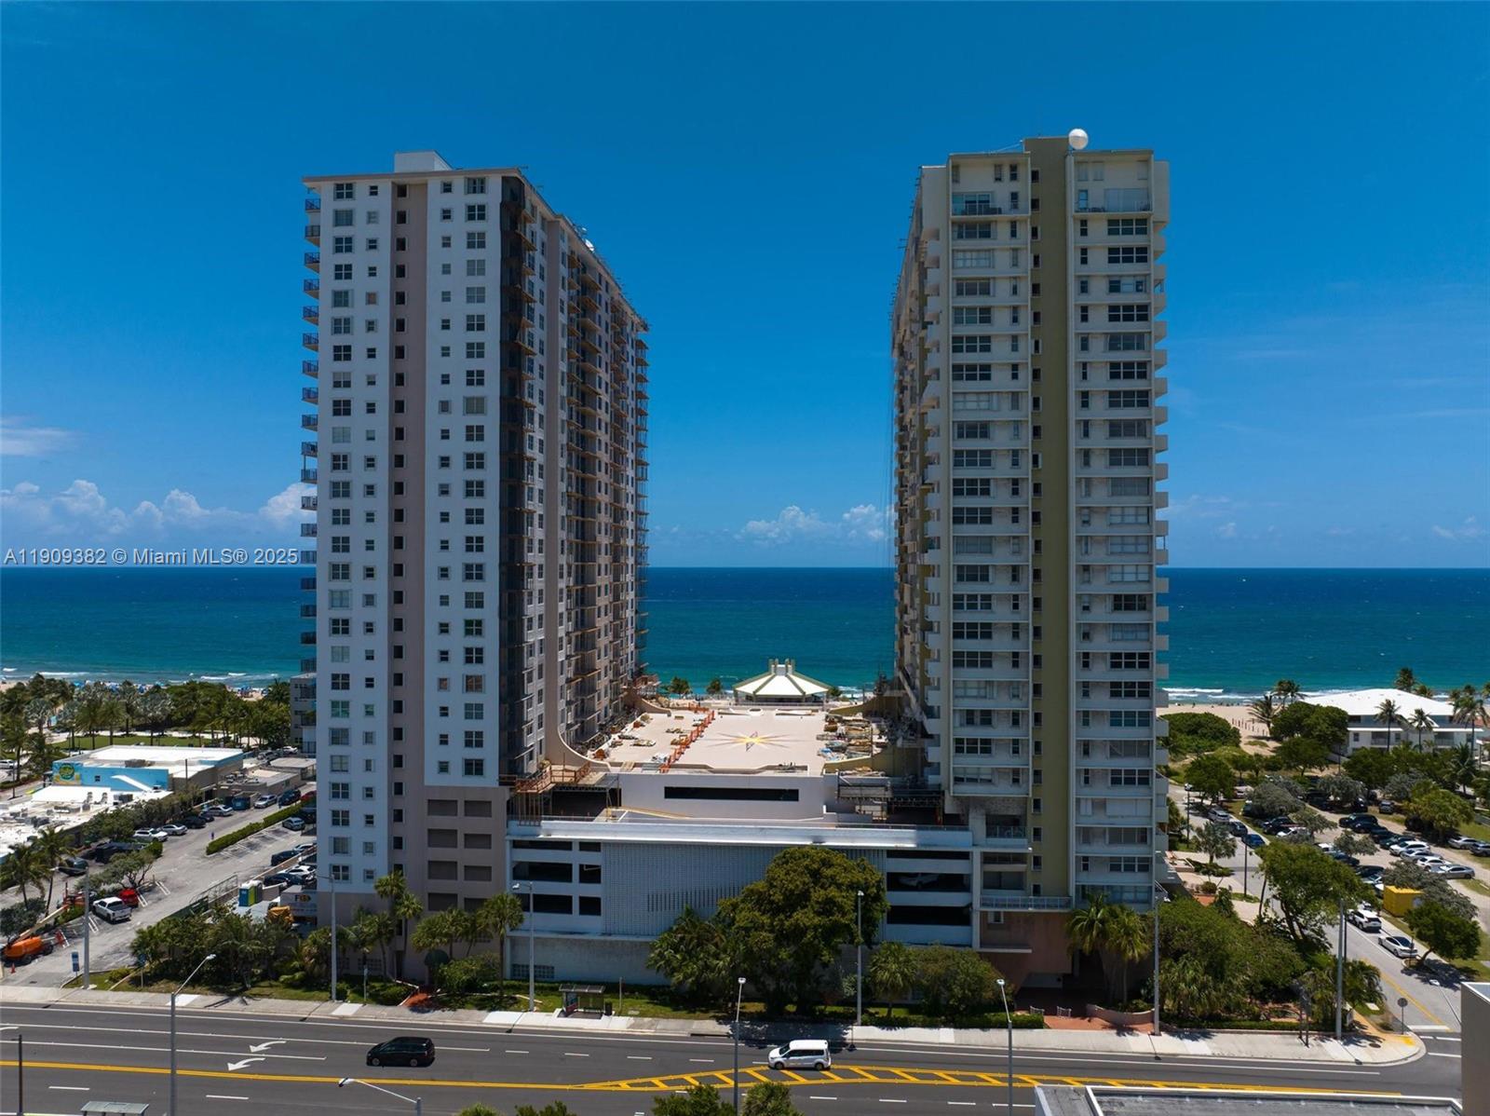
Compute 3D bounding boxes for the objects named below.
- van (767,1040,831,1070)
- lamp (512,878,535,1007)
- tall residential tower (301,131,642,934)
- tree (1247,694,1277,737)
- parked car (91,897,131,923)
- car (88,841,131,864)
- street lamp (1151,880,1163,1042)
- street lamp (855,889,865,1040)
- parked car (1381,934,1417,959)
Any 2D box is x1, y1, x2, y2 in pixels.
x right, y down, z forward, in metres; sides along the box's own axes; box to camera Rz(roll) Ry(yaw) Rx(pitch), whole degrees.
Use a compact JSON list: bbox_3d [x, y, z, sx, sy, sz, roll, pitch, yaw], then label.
[{"bbox_3d":[4.183,37.511,78.504,4.800,1.830,1.860,0,0,5],"label":"van"},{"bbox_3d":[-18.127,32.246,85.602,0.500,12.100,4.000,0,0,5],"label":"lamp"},{"bbox_3d":[-28.464,0.374,127.120,22.400,78.500,58.800,0,0,6],"label":"tall residential tower"},{"bbox_3d":[114.408,34.747,227.781,6.600,9.370,6.600,0,0,0],"label":"tree"},{"bbox_3d":[-68.544,37.603,111.818,5.750,1.900,2.030,0,0,43],"label":"parked car"},{"bbox_3d":[-83.697,38.866,136.229,4.800,1.750,1.950,0,0,6],"label":"car"},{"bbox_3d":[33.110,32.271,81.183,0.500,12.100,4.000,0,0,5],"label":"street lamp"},{"bbox_3d":[9.479,33.157,85.188,0.500,12.400,4.200,0,0,6],"label":"street lamp"},{"bbox_3d":[65.415,38.928,103.484,1.870,1.450,4.750,0,0,6],"label":"parked car"}]

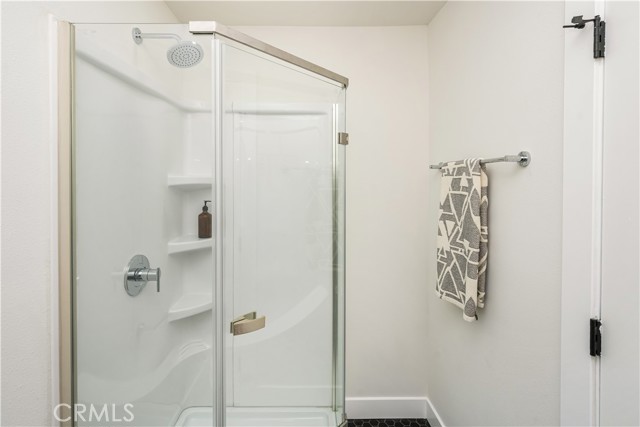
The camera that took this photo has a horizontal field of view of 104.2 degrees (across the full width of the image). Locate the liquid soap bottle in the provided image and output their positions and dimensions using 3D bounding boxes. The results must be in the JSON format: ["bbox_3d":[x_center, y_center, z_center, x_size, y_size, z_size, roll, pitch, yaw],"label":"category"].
[{"bbox_3d":[-0.655,0.034,1.420,0.076,0.211,0.076,0,3,0],"label":"liquid soap bottle"}]

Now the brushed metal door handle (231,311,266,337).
[{"bbox_3d":[-0.248,0.381,0.853,0.105,0.046,0.065,-3,4,-45],"label":"brushed metal door handle"}]

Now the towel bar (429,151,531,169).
[{"bbox_3d":[0.659,-0.225,1.125,0.080,0.056,0.580,0,8,-4],"label":"towel bar"}]

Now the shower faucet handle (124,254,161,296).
[{"bbox_3d":[-0.773,0.279,1.110,0.102,0.178,0.174,0,3,-4],"label":"shower faucet handle"}]

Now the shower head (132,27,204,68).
[{"bbox_3d":[-0.685,-0.768,1.135,0.315,0.170,0.165,0,3,-4],"label":"shower head"}]

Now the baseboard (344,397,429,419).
[{"bbox_3d":[0.400,1.203,1.540,0.540,0.137,0.016,0,3,0],"label":"baseboard"}]

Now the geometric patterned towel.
[{"bbox_3d":[0.622,0.088,1.110,0.065,0.635,0.280,0,3,-4],"label":"geometric patterned towel"}]

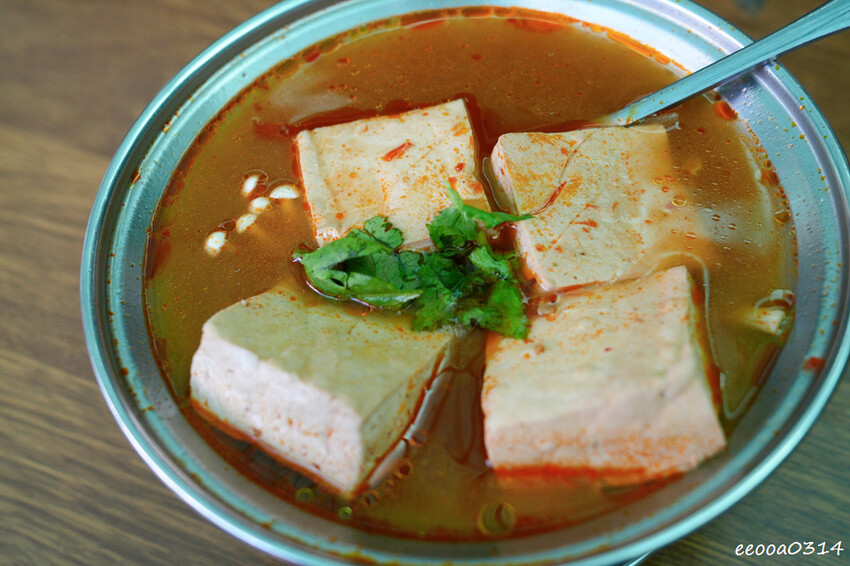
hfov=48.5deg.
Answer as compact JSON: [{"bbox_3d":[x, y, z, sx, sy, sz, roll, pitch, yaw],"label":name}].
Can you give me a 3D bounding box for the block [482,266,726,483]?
[{"bbox_3d":[0.049,0.028,0.258,0.054,0.029,0.048,-10,37,15],"label":"block"}]

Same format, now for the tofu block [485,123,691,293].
[{"bbox_3d":[0.051,-0.019,0.295,0.050,0.029,0.049,-6,68,-12],"label":"tofu block"}]

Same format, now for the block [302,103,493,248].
[{"bbox_3d":[-0.009,-0.027,0.308,0.053,0.029,0.049,-9,59,-3],"label":"block"}]

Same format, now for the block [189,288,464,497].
[{"bbox_3d":[-0.028,0.026,0.264,0.055,0.029,0.045,20,32,23],"label":"block"}]

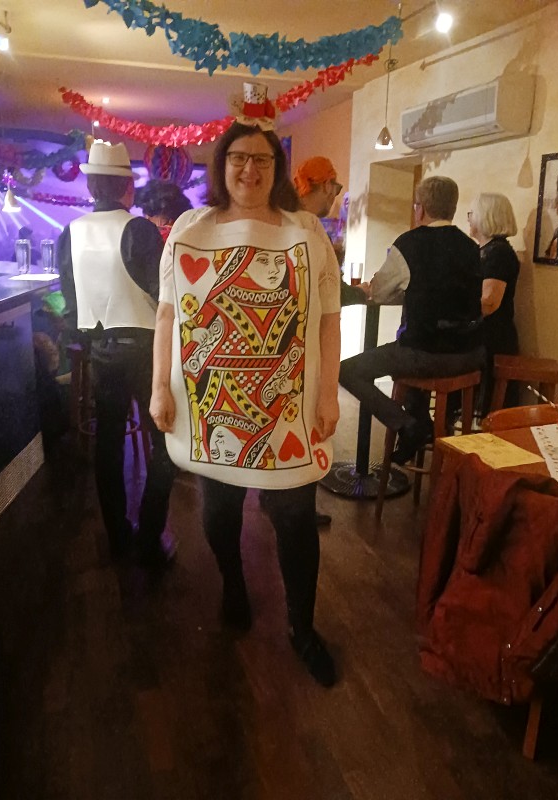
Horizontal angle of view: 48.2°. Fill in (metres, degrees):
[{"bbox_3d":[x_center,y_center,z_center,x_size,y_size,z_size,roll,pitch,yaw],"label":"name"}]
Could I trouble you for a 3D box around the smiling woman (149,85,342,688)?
[{"bbox_3d":[-0.082,0.012,2.001,0.620,1.833,0.440,0,16,-4],"label":"smiling woman"}]

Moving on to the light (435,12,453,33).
[{"bbox_3d":[0.995,-2.269,3.750,0.100,0.120,0.100,-1,17,-10],"label":"light"}]

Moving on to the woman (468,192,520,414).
[{"bbox_3d":[1.106,-0.547,3.834,0.600,1.385,0.460,10,18,27],"label":"woman"}]

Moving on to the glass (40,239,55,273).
[{"bbox_3d":[-1.428,-0.891,3.850,0.092,0.200,0.092,-1,17,-10],"label":"glass"}]

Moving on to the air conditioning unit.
[{"bbox_3d":[1.175,-1.801,4.023,0.230,0.280,1.130,-3,17,-14],"label":"air conditioning unit"}]

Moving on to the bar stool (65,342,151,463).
[{"bbox_3d":[-1.061,0.006,3.863,0.400,0.750,0.380,7,17,19],"label":"bar stool"}]

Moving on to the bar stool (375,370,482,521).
[{"bbox_3d":[0.797,0.230,3.275,0.380,0.750,0.350,-11,21,-37],"label":"bar stool"}]

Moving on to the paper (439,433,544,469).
[{"bbox_3d":[0.728,0.169,2.135,0.210,0.005,0.297,-5,18,-22],"label":"paper"}]

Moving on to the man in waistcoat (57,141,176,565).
[{"bbox_3d":[-0.654,-0.149,2.642,0.480,1.752,0.360,6,17,14],"label":"man in waistcoat"}]

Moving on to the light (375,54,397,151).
[{"bbox_3d":[0.557,-1.546,3.263,0.100,0.450,0.100,-1,17,-10],"label":"light"}]

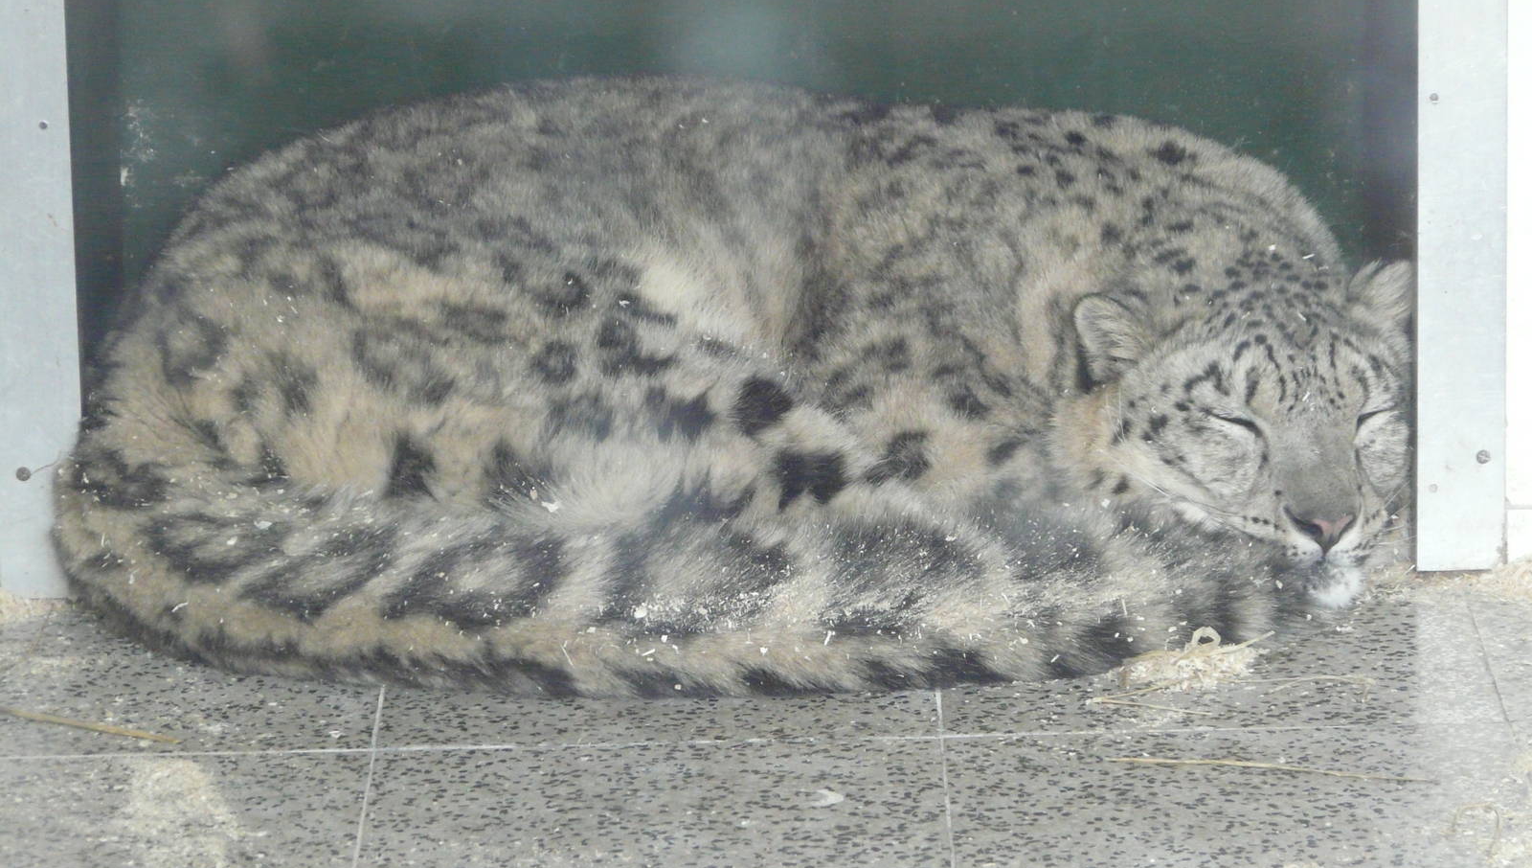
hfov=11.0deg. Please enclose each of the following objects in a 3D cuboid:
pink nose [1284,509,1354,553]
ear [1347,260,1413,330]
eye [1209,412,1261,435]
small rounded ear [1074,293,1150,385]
[{"bbox_3d":[0.316,0.055,4.525,0.041,0.026,0.021,-6,15,-9],"label":"pink nose"},{"bbox_3d":[0.362,-0.080,4.650,0.043,0.045,0.026,3,14,-18],"label":"ear"},{"bbox_3d":[0.270,-0.006,4.565,0.031,0.013,0.012,2,13,0],"label":"eye"},{"bbox_3d":[0.201,-0.055,4.610,0.043,0.051,0.027,-11,12,3],"label":"small rounded ear"}]

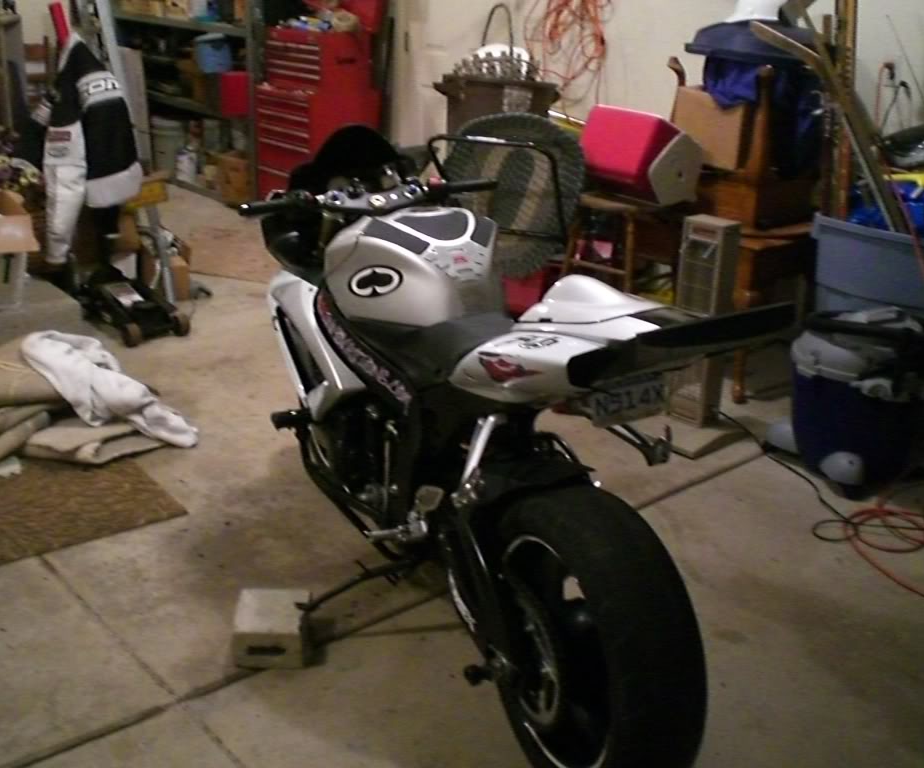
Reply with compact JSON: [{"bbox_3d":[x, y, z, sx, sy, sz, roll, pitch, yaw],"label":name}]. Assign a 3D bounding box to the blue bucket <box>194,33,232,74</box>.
[{"bbox_3d":[-1.593,-2.130,7.262,0.230,0.265,0.240,1,21,0],"label":"blue bucket"}]

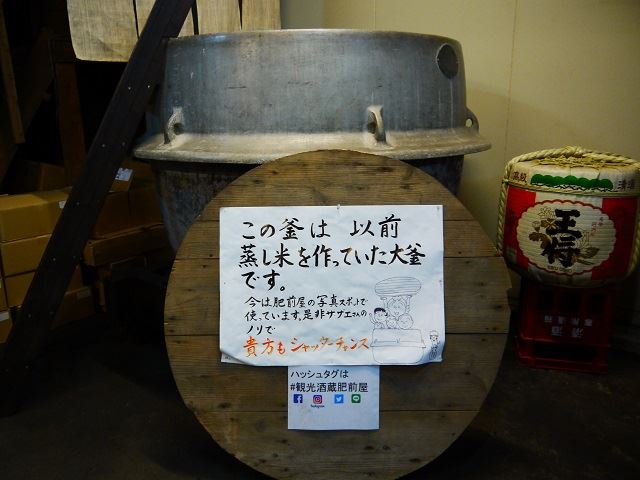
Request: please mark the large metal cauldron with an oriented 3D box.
[{"bbox_3d":[-0.030,-0.192,2.577,1.643,1.410,1.643,-1,14,0],"label":"large metal cauldron"}]

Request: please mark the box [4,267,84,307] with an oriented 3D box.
[{"bbox_3d":[-1.533,0.191,2.728,0.411,0.161,0.377,10,17,37],"label":"box"}]

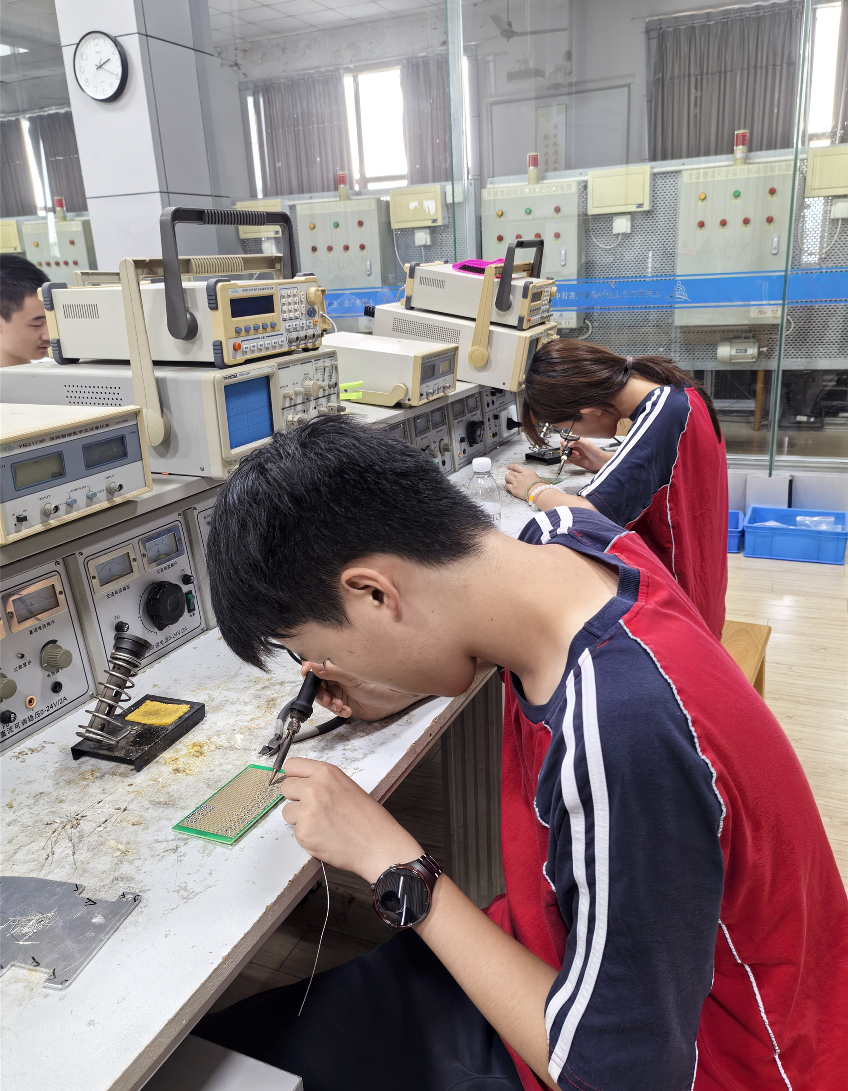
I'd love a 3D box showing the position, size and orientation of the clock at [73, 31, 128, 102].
[{"bbox_3d":[-1.610,-2.383,4.391,0.305,0.305,0.042,5,19,23],"label":"clock"}]

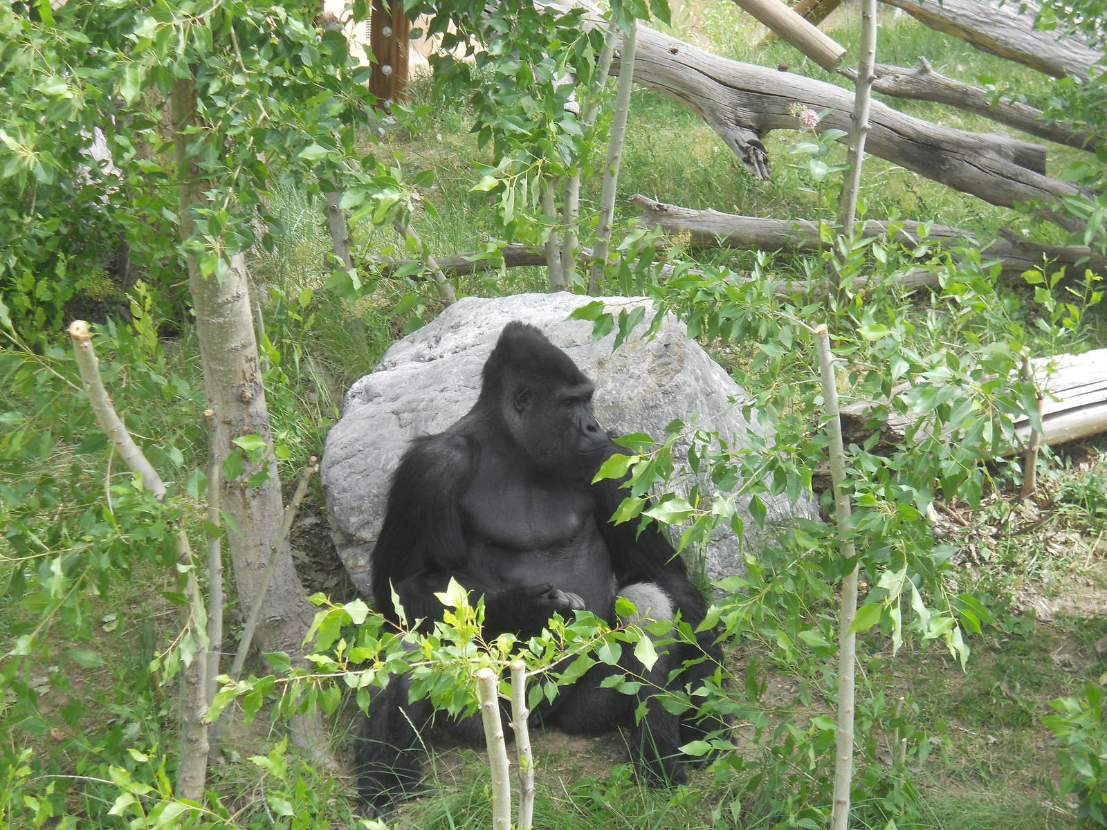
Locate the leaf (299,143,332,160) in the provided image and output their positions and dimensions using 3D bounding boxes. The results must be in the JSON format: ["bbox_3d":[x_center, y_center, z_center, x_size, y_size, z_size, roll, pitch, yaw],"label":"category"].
[{"bbox_3d":[-0.611,-0.672,6.777,0.080,0.040,0.025,-8,-21,2],"label":"leaf"}]

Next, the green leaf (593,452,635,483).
[{"bbox_3d":[0.136,0.117,5.911,0.100,0.055,0.025,-30,-1,8],"label":"green leaf"}]

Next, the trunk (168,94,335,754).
[{"bbox_3d":[-0.846,0.027,7.290,0.200,1.920,0.220,-7,13,2],"label":"trunk"}]

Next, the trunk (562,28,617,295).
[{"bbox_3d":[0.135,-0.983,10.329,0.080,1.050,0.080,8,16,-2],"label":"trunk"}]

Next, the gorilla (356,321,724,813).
[{"bbox_3d":[-0.036,0.350,7.070,0.900,1.170,0.920,-3,16,-12],"label":"gorilla"}]

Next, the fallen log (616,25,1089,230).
[{"bbox_3d":[1.466,-1.432,13.625,2.590,0.480,0.420,19,0,19],"label":"fallen log"}]

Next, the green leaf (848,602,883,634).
[{"bbox_3d":[0.718,0.467,6.116,0.055,0.090,0.025,42,12,-2],"label":"green leaf"}]

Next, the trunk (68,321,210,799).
[{"bbox_3d":[-1.018,0.380,6.637,0.170,1.270,0.160,-8,18,2],"label":"trunk"}]

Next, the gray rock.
[{"bbox_3d":[0.044,0.095,8.194,1.420,0.980,1.000,0,16,0],"label":"gray rock"}]

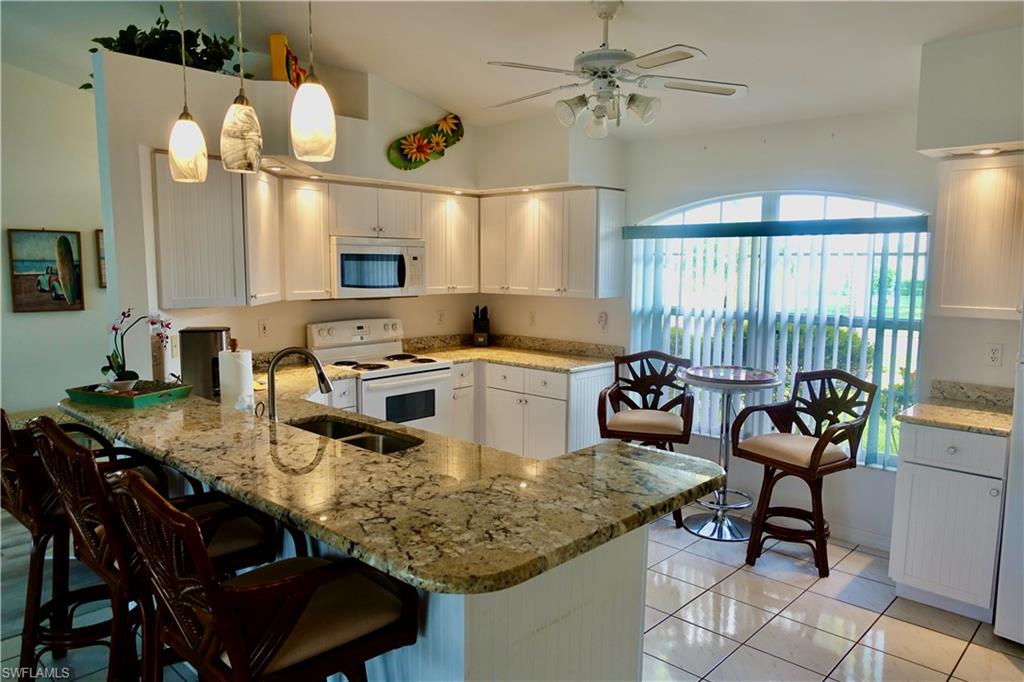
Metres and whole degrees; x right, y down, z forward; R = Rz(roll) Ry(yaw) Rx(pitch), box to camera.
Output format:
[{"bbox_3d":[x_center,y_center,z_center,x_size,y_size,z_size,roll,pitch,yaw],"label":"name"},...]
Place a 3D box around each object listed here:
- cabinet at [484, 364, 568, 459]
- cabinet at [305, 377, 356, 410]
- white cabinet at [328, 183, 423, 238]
[{"bbox_3d":[0.300,0.606,5.112,0.792,0.876,0.610,6,8,44],"label":"cabinet"},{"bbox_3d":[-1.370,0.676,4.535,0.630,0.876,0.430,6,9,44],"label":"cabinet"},{"bbox_3d":[-1.053,-0.904,4.876,0.333,0.337,0.765,6,8,44],"label":"white cabinet"}]

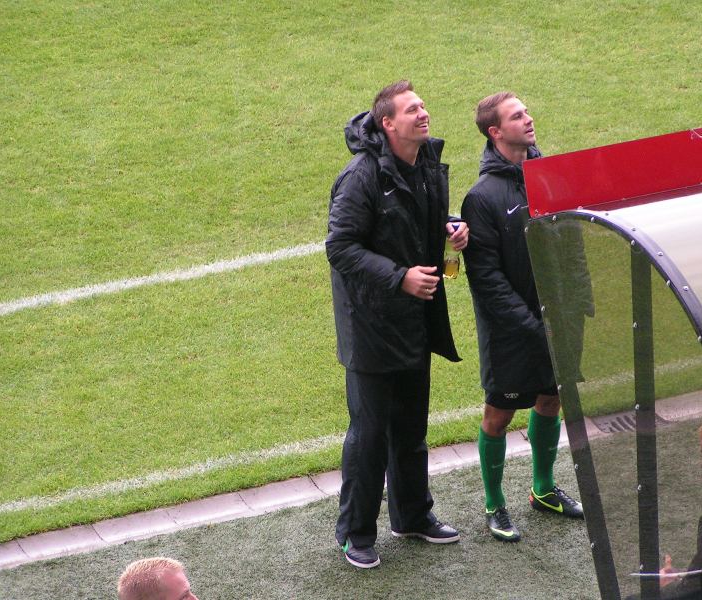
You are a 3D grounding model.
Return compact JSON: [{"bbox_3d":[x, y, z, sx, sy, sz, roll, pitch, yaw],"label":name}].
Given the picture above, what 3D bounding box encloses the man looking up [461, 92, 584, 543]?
[{"bbox_3d":[0.661,0.021,18.600,0.410,1.760,0.560,22,33,40],"label":"man looking up"}]

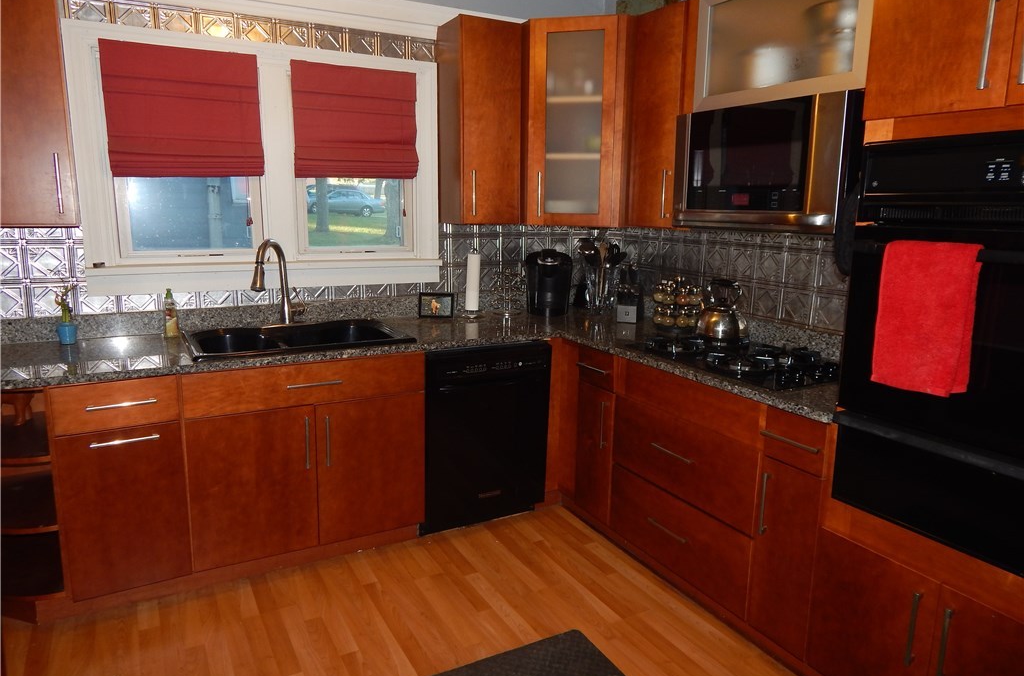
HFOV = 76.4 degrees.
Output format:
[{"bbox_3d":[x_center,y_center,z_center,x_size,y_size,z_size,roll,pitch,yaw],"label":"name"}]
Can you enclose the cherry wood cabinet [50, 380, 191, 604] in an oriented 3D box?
[{"bbox_3d":[-1.488,0.466,2.514,0.385,0.773,0.620,-5,12,-28],"label":"cherry wood cabinet"}]

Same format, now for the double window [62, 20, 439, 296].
[{"bbox_3d":[-1.052,-0.752,2.936,1.520,1.050,0.120,-5,12,-28],"label":"double window"}]

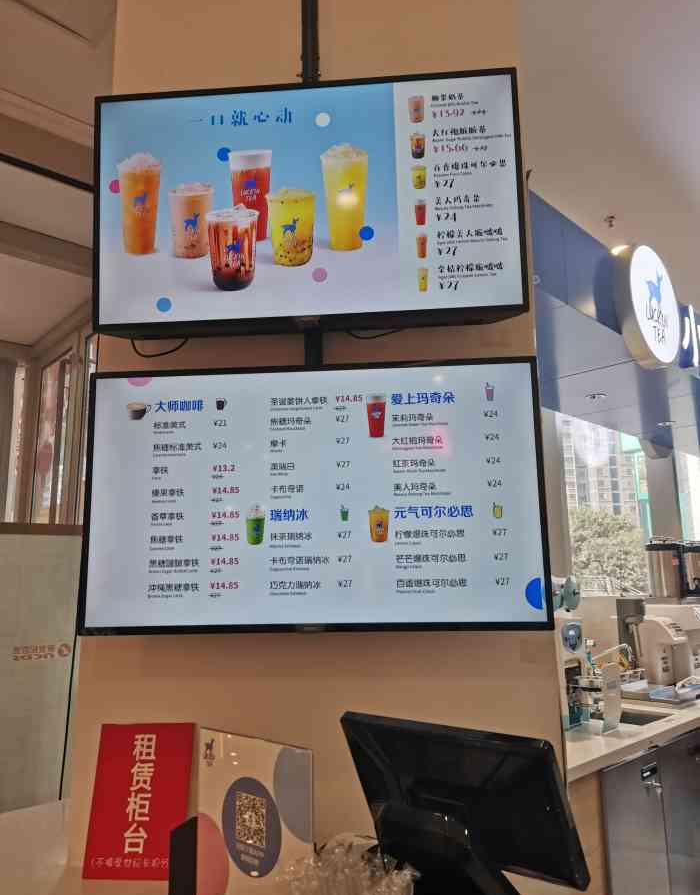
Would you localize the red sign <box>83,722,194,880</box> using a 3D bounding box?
[{"bbox_3d":[-0.446,0.751,1.499,0.210,0.297,0.008,-2,-24,5],"label":"red sign"}]

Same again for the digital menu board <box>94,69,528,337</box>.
[{"bbox_3d":[-0.102,-0.557,1.630,0.978,0.564,0.080,-2,-6,4],"label":"digital menu board"}]

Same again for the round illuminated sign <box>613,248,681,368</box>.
[{"bbox_3d":[1.530,-0.722,3.604,0.610,0.610,0.100,10,-15,-44],"label":"round illuminated sign"}]

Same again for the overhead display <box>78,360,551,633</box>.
[{"bbox_3d":[-0.082,0.106,1.518,0.976,0.565,0.070,-2,-10,4],"label":"overhead display"}]

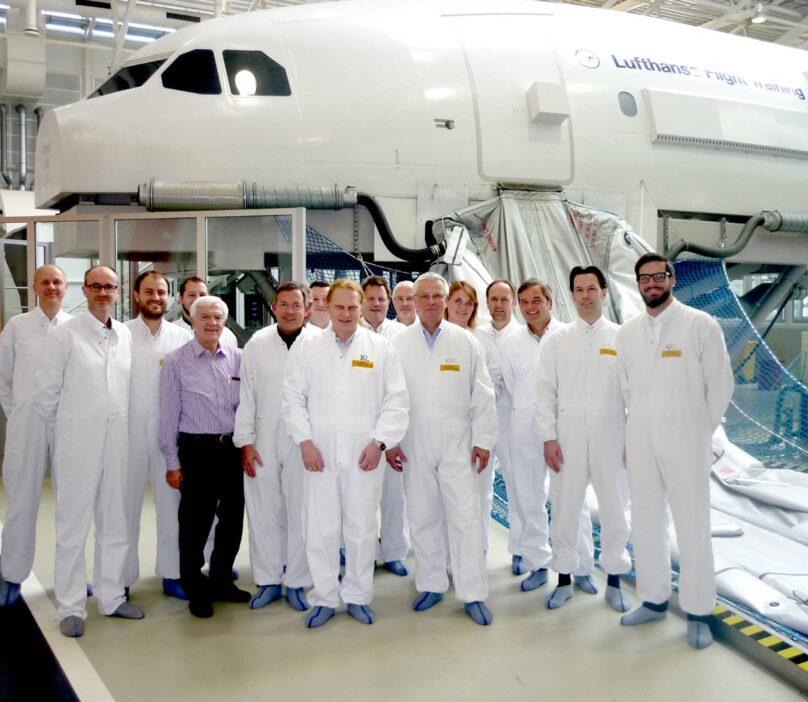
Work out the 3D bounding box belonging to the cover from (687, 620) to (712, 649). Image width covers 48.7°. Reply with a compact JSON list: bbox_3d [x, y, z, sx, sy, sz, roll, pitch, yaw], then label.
[{"bbox_3d":[1.406,1.324,4.255,0.115,0.095,0.280,0,1,17],"label":"cover"}]

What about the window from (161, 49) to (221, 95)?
[{"bbox_3d":[-2.244,-2.939,9.400,0.680,0.600,0.060,1,-23,12],"label":"window"}]

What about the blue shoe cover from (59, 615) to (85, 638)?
[{"bbox_3d":[-1.637,1.318,4.411,0.108,0.115,0.285,-1,2,-21],"label":"blue shoe cover"}]

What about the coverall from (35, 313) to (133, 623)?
[{"bbox_3d":[-1.634,0.584,4.550,0.540,1.530,0.380,-1,2,-35],"label":"coverall"}]

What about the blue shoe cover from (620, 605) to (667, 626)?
[{"bbox_3d":[1.216,1.319,4.507,0.280,0.095,0.110,-1,2,-28],"label":"blue shoe cover"}]

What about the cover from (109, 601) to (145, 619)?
[{"bbox_3d":[-1.483,1.328,4.673,0.280,0.105,0.110,2,3,20],"label":"cover"}]

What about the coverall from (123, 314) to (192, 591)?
[{"bbox_3d":[-1.392,0.567,5.060,0.520,1.490,0.350,-1,1,-20],"label":"coverall"}]

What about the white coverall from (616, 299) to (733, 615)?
[{"bbox_3d":[1.325,0.486,4.392,0.550,1.490,0.370,1,2,20],"label":"white coverall"}]

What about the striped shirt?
[{"bbox_3d":[-1.089,0.269,4.814,0.480,0.670,0.290,-1,2,-14],"label":"striped shirt"}]

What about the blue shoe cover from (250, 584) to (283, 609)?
[{"bbox_3d":[-0.750,1.300,4.874,0.108,0.115,0.285,0,2,12],"label":"blue shoe cover"}]

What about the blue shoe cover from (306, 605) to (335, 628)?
[{"bbox_3d":[-0.426,1.312,4.569,0.108,0.115,0.285,0,2,12],"label":"blue shoe cover"}]

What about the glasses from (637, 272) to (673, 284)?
[{"bbox_3d":[1.266,-0.363,4.458,0.145,0.048,0.145,-2,3,32],"label":"glasses"}]

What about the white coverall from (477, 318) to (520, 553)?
[{"bbox_3d":[0.606,0.530,5.600,0.560,1.470,0.320,1,3,6],"label":"white coverall"}]

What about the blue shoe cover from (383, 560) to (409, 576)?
[{"bbox_3d":[-0.062,1.298,5.491,0.110,0.105,0.280,-1,3,-30],"label":"blue shoe cover"}]

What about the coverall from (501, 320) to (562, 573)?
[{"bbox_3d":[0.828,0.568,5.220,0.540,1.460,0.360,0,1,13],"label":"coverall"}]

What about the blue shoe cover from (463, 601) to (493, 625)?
[{"bbox_3d":[0.386,1.343,4.682,0.110,0.105,0.280,-1,3,-20],"label":"blue shoe cover"}]

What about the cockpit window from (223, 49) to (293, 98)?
[{"bbox_3d":[-1.527,-2.892,9.300,0.700,0.580,0.060,0,-21,-2],"label":"cockpit window"}]

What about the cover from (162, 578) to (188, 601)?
[{"bbox_3d":[-1.231,1.298,4.941,0.108,0.115,0.285,-1,3,-30],"label":"cover"}]

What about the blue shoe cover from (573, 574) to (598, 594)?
[{"bbox_3d":[1.040,1.291,5.116,0.108,0.115,0.285,0,2,-5],"label":"blue shoe cover"}]

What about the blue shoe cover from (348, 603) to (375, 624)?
[{"bbox_3d":[-0.221,1.310,4.609,0.108,0.115,0.285,-1,2,-17],"label":"blue shoe cover"}]

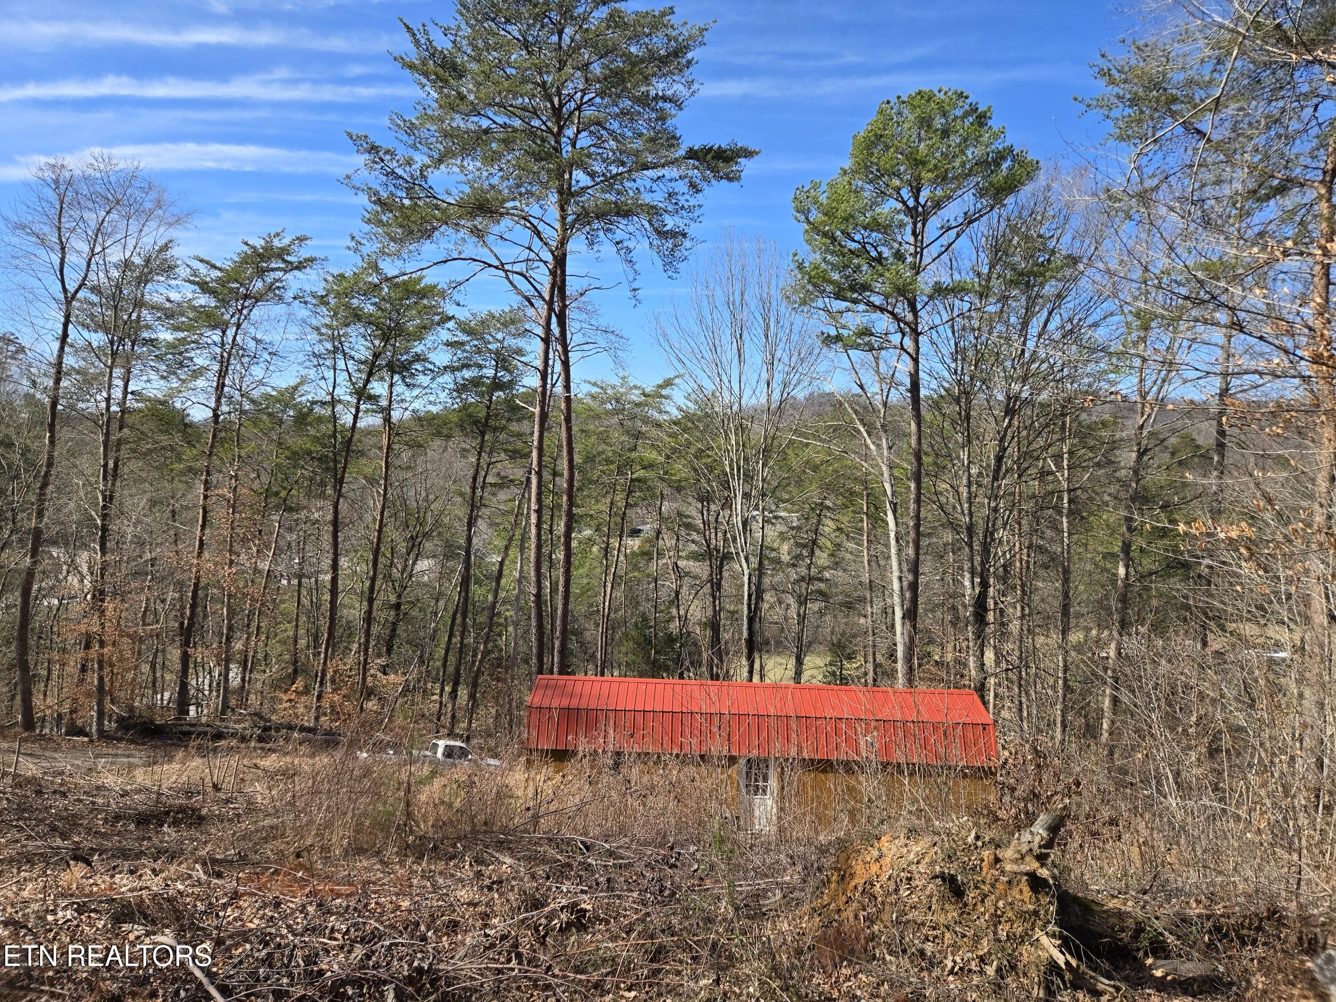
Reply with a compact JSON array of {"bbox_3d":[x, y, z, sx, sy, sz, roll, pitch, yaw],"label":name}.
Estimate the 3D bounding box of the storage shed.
[{"bbox_3d":[2.201,6.292,22.626,11.110,3.300,3.580,2,-1,1],"label":"storage shed"}]

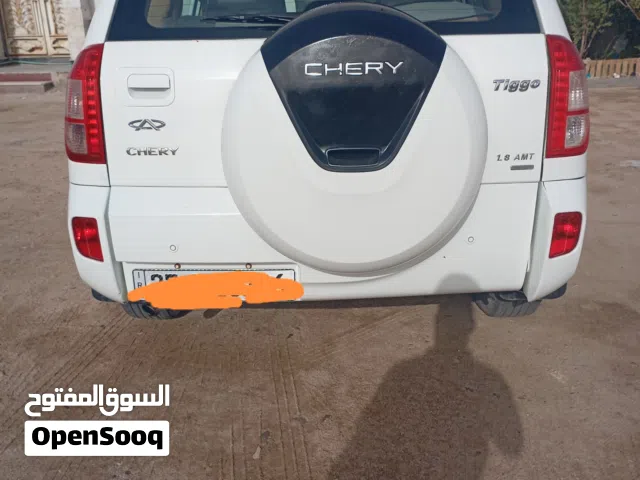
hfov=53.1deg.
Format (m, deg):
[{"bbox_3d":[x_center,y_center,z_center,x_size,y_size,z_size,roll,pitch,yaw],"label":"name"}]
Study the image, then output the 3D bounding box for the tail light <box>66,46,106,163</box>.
[{"bbox_3d":[-0.759,-0.442,2.064,0.190,0.370,0.220,0,20,2],"label":"tail light"}]

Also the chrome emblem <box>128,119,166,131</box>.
[{"bbox_3d":[-0.533,-0.356,1.979,0.117,0.037,0.010,0,20,2],"label":"chrome emblem"}]

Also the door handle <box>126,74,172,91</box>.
[{"bbox_3d":[-0.519,-0.479,1.945,0.130,0.051,0.035,0,20,2],"label":"door handle"}]

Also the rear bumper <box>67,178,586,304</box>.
[{"bbox_3d":[0.012,-0.013,2.168,1.740,0.400,0.380,0,20,2],"label":"rear bumper"}]

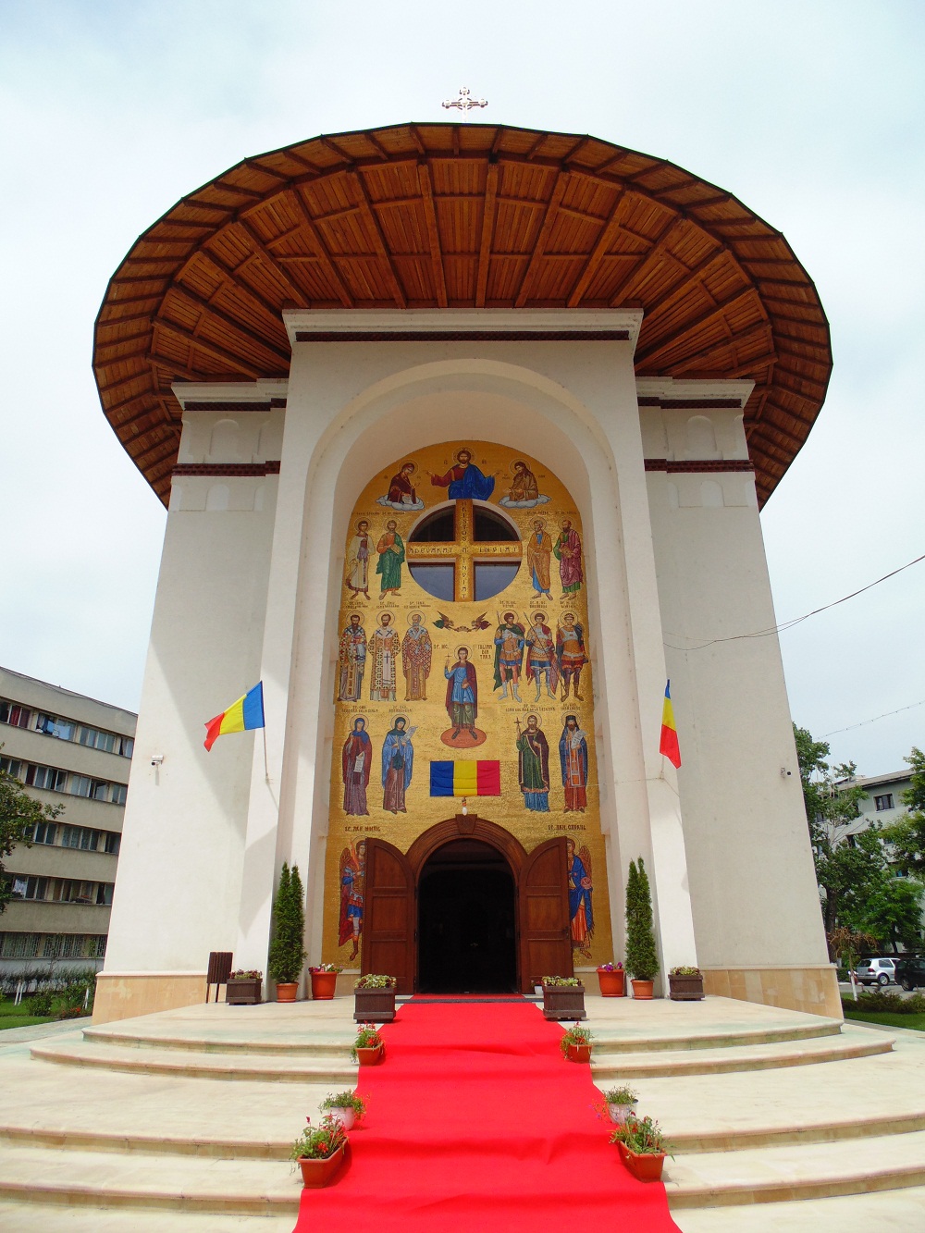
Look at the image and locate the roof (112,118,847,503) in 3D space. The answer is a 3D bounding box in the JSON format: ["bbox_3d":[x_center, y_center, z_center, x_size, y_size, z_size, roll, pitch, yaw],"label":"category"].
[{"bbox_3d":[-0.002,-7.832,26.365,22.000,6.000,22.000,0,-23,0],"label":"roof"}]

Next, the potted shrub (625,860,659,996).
[{"bbox_3d":[3.222,5.467,14.222,0.580,2.090,0.580,0,-23,0],"label":"potted shrub"}]

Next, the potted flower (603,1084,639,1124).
[{"bbox_3d":[1.123,3.495,5.605,0.240,0.245,0.230,0,-23,0],"label":"potted flower"}]

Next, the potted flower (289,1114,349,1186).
[{"bbox_3d":[-0.886,3.348,4.951,0.240,0.305,0.610,1,-23,-4],"label":"potted flower"}]

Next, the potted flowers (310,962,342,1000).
[{"bbox_3d":[-2.535,6.739,14.470,0.570,0.590,0.540,0,-23,0],"label":"potted flowers"}]

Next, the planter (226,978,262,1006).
[{"bbox_3d":[-3.888,6.687,13.993,0.520,0.420,0.470,0,-23,0],"label":"planter"}]

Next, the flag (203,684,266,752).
[{"bbox_3d":[-4.361,1.923,15.077,1.150,1.250,0.450,0,-23,0],"label":"flag"}]

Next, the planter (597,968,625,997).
[{"bbox_3d":[2.839,7.005,15.002,0.520,0.530,0.520,0,-23,0],"label":"planter"}]

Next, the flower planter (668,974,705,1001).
[{"bbox_3d":[4.006,6.635,13.993,0.520,0.420,0.470,0,-23,0],"label":"flower planter"}]

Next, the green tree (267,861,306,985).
[{"bbox_3d":[-3.163,5.533,14.238,0.620,2.100,0.600,0,-23,0],"label":"green tree"}]

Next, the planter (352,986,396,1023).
[{"bbox_3d":[-1.145,5.024,10.136,0.510,0.390,0.510,0,-23,0],"label":"planter"}]

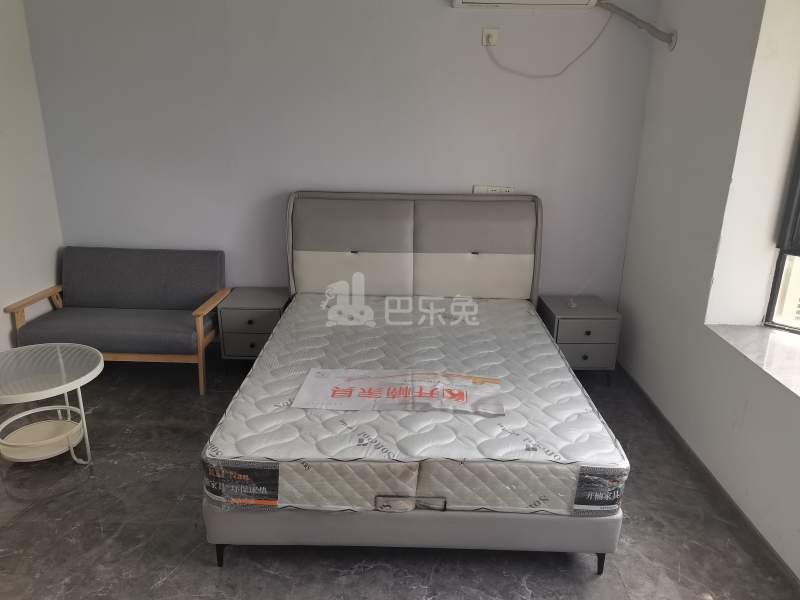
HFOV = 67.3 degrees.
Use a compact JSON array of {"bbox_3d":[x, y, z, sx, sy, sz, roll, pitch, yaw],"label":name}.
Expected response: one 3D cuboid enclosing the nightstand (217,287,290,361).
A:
[{"bbox_3d":[-0.917,0.216,3.956,0.395,0.487,0.433,1,18,1],"label":"nightstand"}]

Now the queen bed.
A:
[{"bbox_3d":[0.081,0.174,3.035,1.580,1.160,2.060,1,18,0],"label":"queen bed"}]

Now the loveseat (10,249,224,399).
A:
[{"bbox_3d":[-1.683,0.125,3.773,1.158,0.764,0.651,2,18,3],"label":"loveseat"}]

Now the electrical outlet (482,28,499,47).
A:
[{"bbox_3d":[0.540,-1.567,3.586,0.087,0.090,0.020,1,18,1],"label":"electrical outlet"}]

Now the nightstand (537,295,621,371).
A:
[{"bbox_3d":[1.143,0.258,3.900,0.395,0.487,0.433,1,18,1],"label":"nightstand"}]

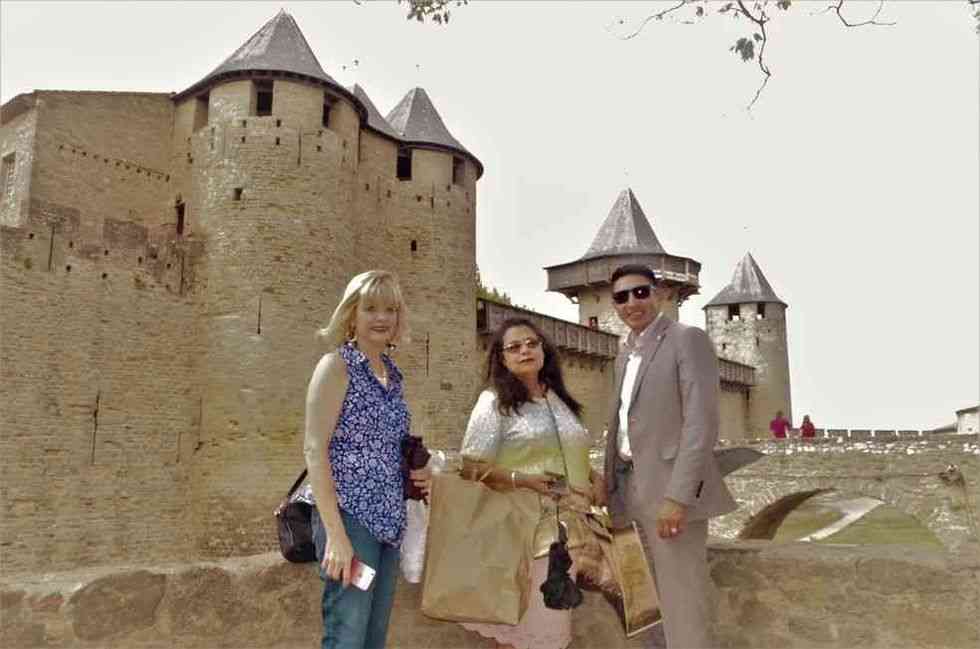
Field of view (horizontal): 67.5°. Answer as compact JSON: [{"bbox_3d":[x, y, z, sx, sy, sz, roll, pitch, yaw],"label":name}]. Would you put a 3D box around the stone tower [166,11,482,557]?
[{"bbox_3d":[-6.531,-1.593,32.304,7.800,21.500,15.100,-5,-9,34],"label":"stone tower"}]

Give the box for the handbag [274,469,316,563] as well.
[{"bbox_3d":[-0.583,0.597,2.294,0.130,0.300,0.220,5,-9,-37],"label":"handbag"}]

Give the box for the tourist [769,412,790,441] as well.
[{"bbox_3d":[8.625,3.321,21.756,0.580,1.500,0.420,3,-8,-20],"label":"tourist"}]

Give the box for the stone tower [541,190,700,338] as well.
[{"bbox_3d":[10.376,0.486,56.372,11.400,22.600,11.400,-5,-9,34],"label":"stone tower"}]

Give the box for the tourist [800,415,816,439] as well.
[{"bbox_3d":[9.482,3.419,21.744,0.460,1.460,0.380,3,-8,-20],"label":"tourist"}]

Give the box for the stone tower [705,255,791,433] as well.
[{"bbox_3d":[24.952,3.053,70.161,8.200,20.300,8.200,-5,-9,37],"label":"stone tower"}]

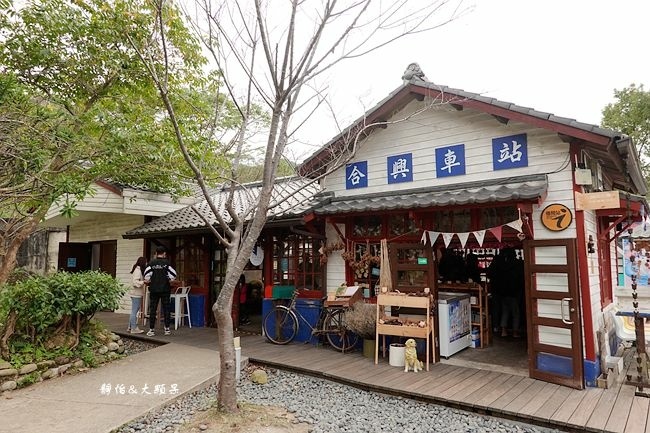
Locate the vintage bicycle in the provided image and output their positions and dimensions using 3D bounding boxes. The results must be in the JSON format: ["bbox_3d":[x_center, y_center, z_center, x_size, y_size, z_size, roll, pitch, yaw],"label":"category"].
[{"bbox_3d":[-0.258,1.726,7.325,1.820,0.980,0.550,-3,-7,27],"label":"vintage bicycle"}]

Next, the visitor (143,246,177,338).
[{"bbox_3d":[-3.321,1.495,8.779,0.620,1.761,0.440,2,-6,-18],"label":"visitor"}]

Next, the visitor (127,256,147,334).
[{"bbox_3d":[-3.883,1.623,9.025,0.400,1.561,0.420,5,-8,-43],"label":"visitor"}]

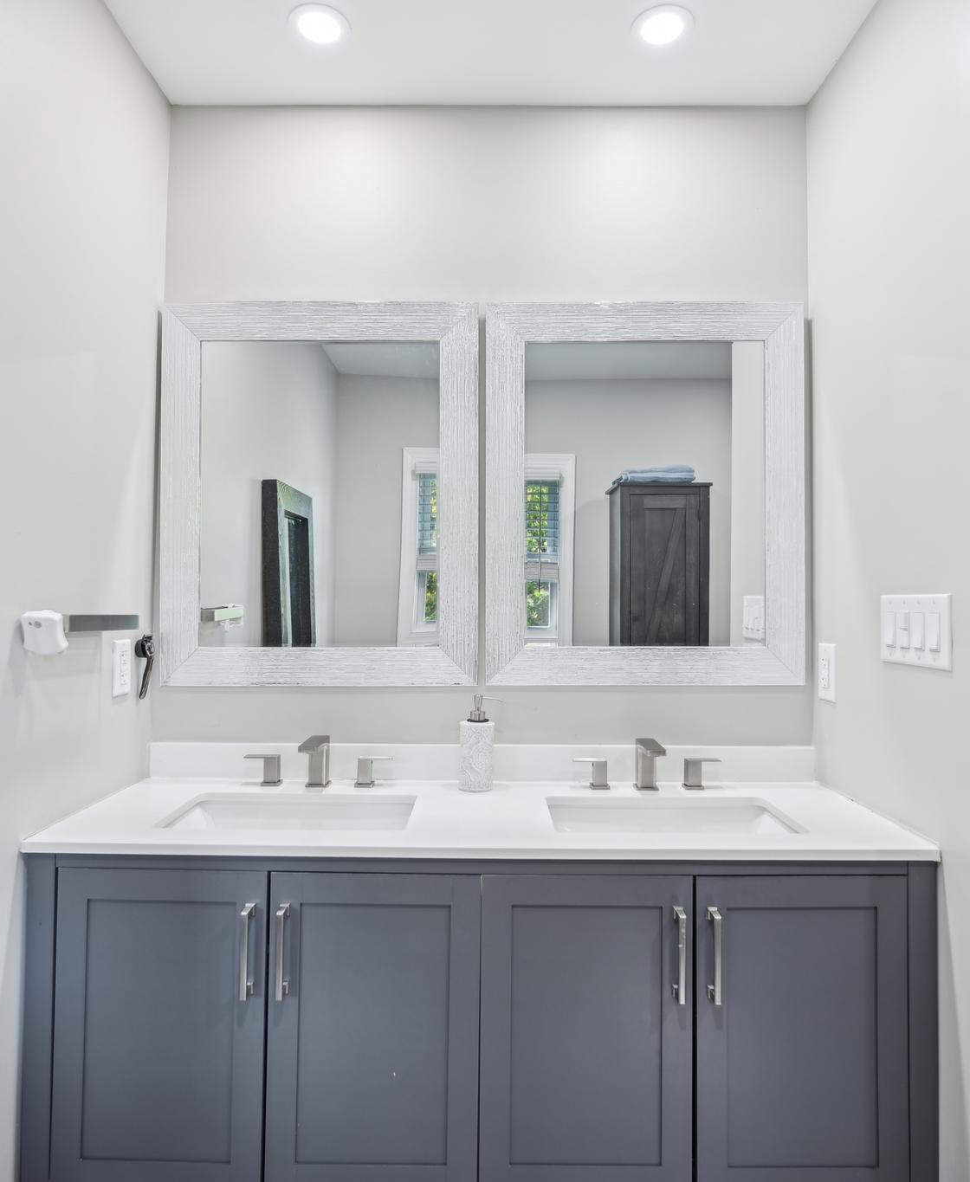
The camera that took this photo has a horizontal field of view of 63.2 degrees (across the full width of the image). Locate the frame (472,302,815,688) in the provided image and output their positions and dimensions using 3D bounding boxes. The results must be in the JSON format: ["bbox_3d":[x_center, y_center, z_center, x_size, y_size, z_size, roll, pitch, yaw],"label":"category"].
[{"bbox_3d":[0.364,-0.221,1.795,0.718,0.868,0.028,0,-1,0],"label":"frame"}]

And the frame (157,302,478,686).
[{"bbox_3d":[-0.374,-0.221,1.795,0.716,0.870,0.028,0,-1,0],"label":"frame"}]

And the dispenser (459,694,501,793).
[{"bbox_3d":[-0.008,0.327,1.715,0.094,0.205,0.075,0,-1,10],"label":"dispenser"}]

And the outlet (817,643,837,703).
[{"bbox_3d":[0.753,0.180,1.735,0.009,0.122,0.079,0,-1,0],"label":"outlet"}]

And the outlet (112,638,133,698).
[{"bbox_3d":[-0.764,0.163,1.668,0.009,0.119,0.078,0,-1,0],"label":"outlet"}]

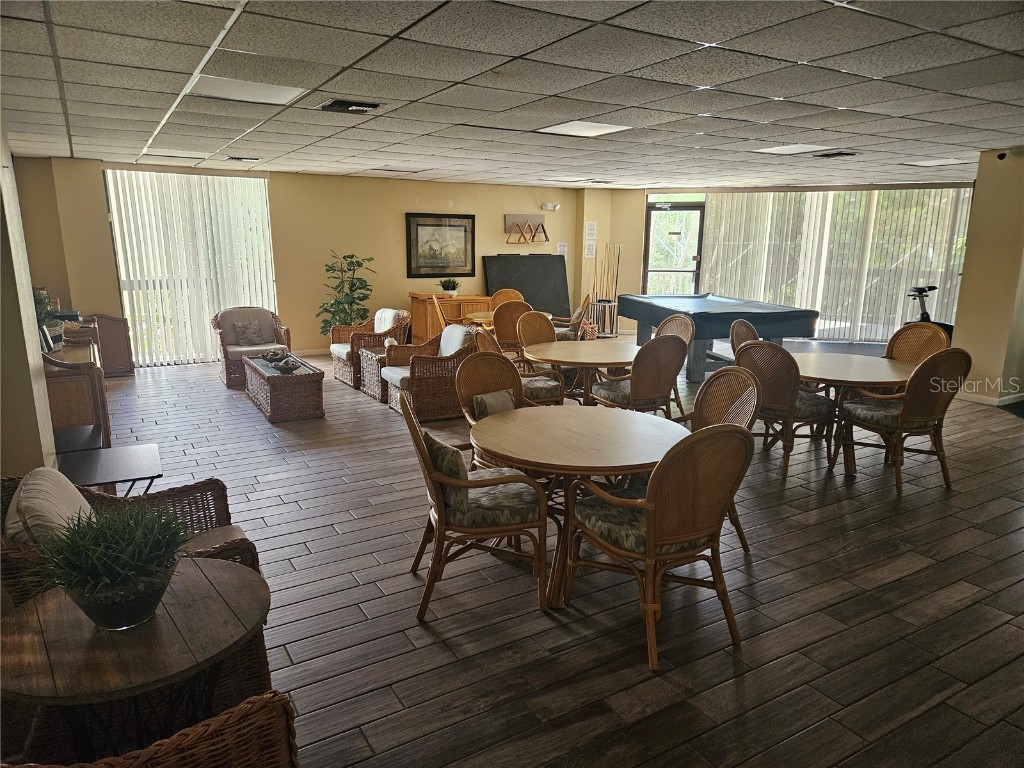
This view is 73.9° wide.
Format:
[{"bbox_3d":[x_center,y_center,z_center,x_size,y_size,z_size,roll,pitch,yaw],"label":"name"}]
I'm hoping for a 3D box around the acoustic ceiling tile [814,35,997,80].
[{"bbox_3d":[1.797,-1.505,3.129,0.605,0.020,0.605,-7,14,-30],"label":"acoustic ceiling tile"}]

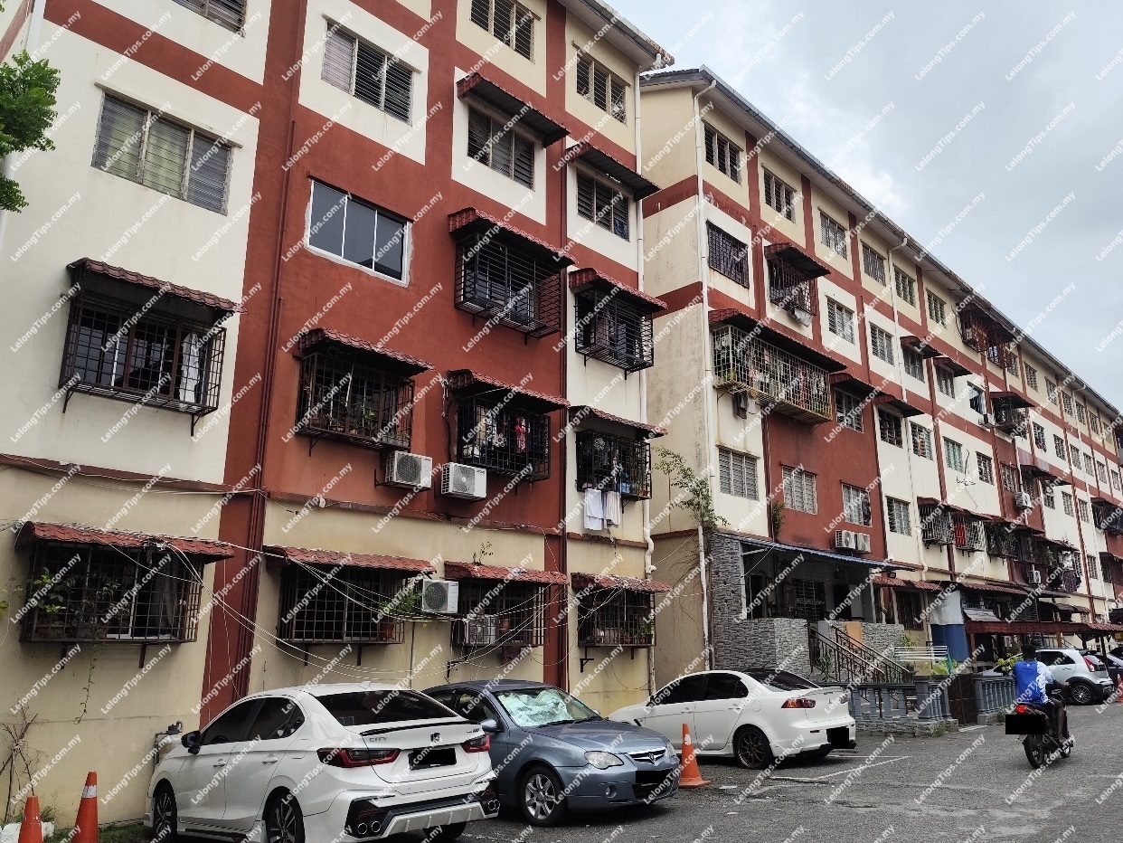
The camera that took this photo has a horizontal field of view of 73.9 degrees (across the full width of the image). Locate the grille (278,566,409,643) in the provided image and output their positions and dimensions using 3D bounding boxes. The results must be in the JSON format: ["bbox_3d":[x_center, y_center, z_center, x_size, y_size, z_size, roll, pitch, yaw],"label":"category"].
[{"bbox_3d":[-3.073,2.605,10.647,0.500,1.110,1.730,-14,-19,42],"label":"grille"}]

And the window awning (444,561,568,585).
[{"bbox_3d":[-0.870,2.518,12.425,2.060,0.300,0.750,15,-22,-42],"label":"window awning"}]

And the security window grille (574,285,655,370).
[{"bbox_3d":[1.141,-1.877,15.793,1.760,1.190,0.590,15,-22,-42],"label":"security window grille"}]

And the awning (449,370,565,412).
[{"bbox_3d":[-0.890,-0.573,13.756,0.678,0.327,2.335,-14,-20,43],"label":"awning"}]

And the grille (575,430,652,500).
[{"bbox_3d":[1.117,0.940,15.558,0.450,1.190,1.860,-14,-19,42],"label":"grille"}]

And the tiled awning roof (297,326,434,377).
[{"bbox_3d":[-2.922,-1.042,11.354,1.830,0.270,0.800,15,-22,-42],"label":"tiled awning roof"}]

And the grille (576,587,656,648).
[{"bbox_3d":[1.133,3.920,14.903,0.450,1.058,1.848,-14,-20,43],"label":"grille"}]

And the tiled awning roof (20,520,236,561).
[{"bbox_3d":[-4.977,1.387,8.601,2.070,0.320,0.820,15,-22,-42],"label":"tiled awning roof"}]

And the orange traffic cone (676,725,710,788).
[{"bbox_3d":[1.716,4.407,9.900,0.390,0.730,0.390,-7,-18,24],"label":"orange traffic cone"}]

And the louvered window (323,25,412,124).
[{"bbox_3d":[-3.328,-6.037,12.995,0.120,1.140,1.725,-14,-19,42],"label":"louvered window"}]

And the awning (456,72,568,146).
[{"bbox_3d":[-0.910,-6.240,15.093,0.700,0.350,2.470,-14,-19,42],"label":"awning"}]

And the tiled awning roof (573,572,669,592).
[{"bbox_3d":[1.235,3.234,14.994,0.710,0.305,2.205,-14,-20,43],"label":"tiled awning roof"}]

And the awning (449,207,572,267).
[{"bbox_3d":[-0.894,-3.493,14.380,0.843,0.393,2.500,-14,-20,43],"label":"awning"}]

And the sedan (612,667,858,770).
[{"bbox_3d":[2.740,5.100,13.100,1.760,1.480,4.570,11,-18,-39],"label":"sedan"}]

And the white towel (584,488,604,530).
[{"bbox_3d":[0.609,1.623,13.830,0.470,0.760,0.080,15,-22,-42],"label":"white towel"}]

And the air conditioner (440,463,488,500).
[{"bbox_3d":[-1.663,1.014,12.609,0.275,0.485,0.780,-14,-20,43],"label":"air conditioner"}]

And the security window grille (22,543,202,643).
[{"bbox_3d":[-5.089,1.981,8.551,1.650,1.030,0.500,15,-22,-42],"label":"security window grille"}]

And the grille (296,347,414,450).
[{"bbox_3d":[-3.128,-0.247,11.488,0.444,1.130,1.714,-14,-20,43],"label":"grille"}]

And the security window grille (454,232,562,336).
[{"bbox_3d":[-0.960,-2.470,13.860,2.010,1.240,0.600,15,-22,-42],"label":"security window grille"}]

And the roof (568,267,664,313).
[{"bbox_3d":[1.249,-2.851,16.423,0.910,0.447,2.192,-14,-20,43],"label":"roof"}]

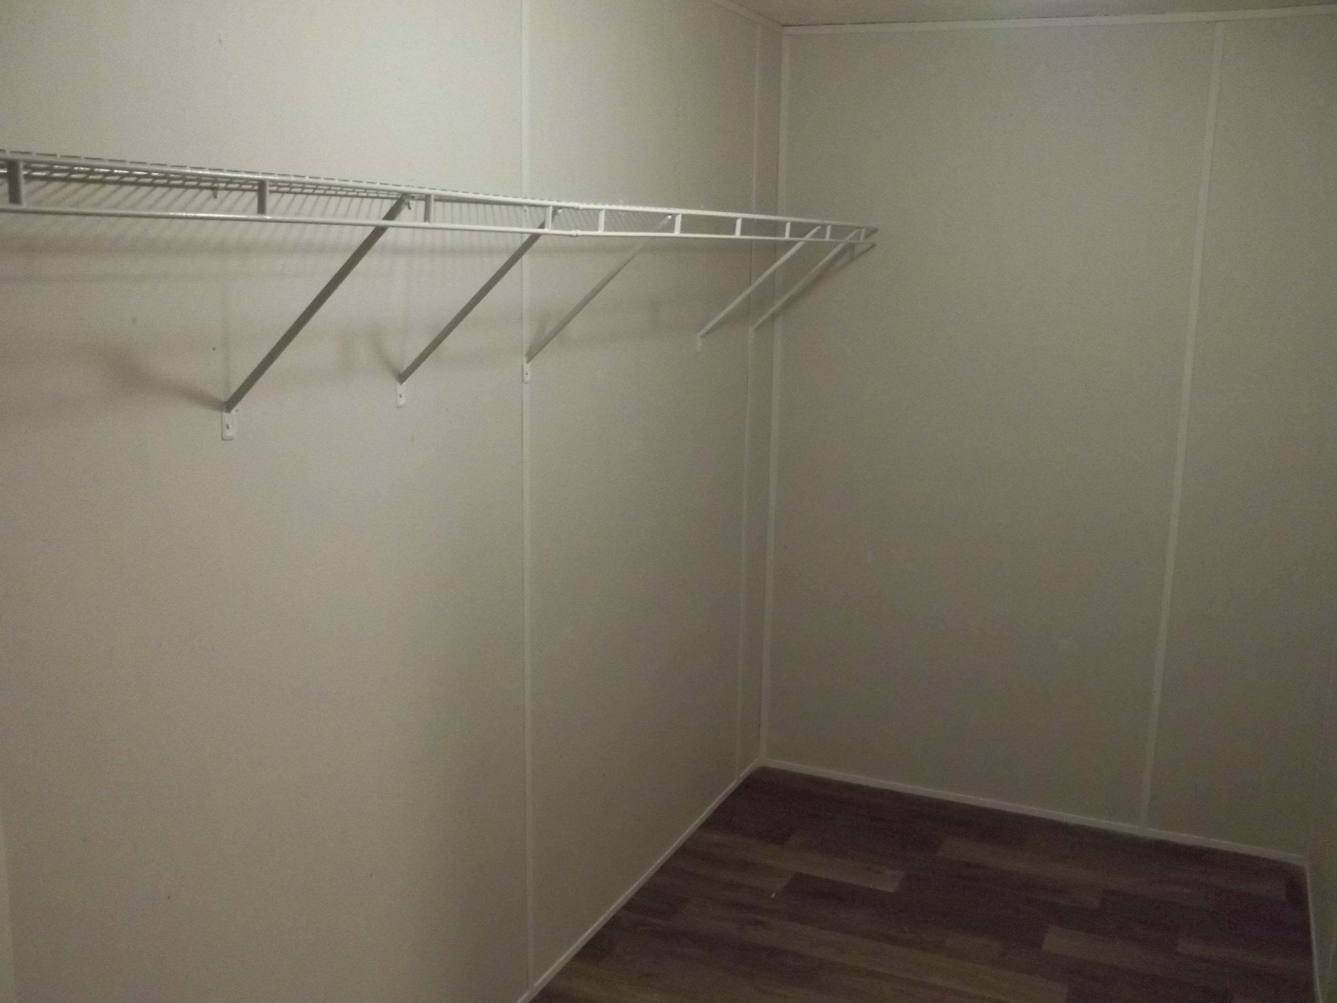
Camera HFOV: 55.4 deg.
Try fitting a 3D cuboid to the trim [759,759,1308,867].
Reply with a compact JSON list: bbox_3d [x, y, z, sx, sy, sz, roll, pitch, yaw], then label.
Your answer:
[{"bbox_3d":[0.998,0.894,3.714,1.555,0.032,0.013,6,12,24],"label":"trim"}]

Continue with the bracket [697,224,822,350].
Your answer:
[{"bbox_3d":[0.224,-0.528,3.173,0.314,0.314,0.018,6,12,24],"label":"bracket"}]

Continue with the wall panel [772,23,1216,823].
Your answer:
[{"bbox_3d":[0.836,-0.195,3.593,1.111,2.149,0.018,6,12,24],"label":"wall panel"}]

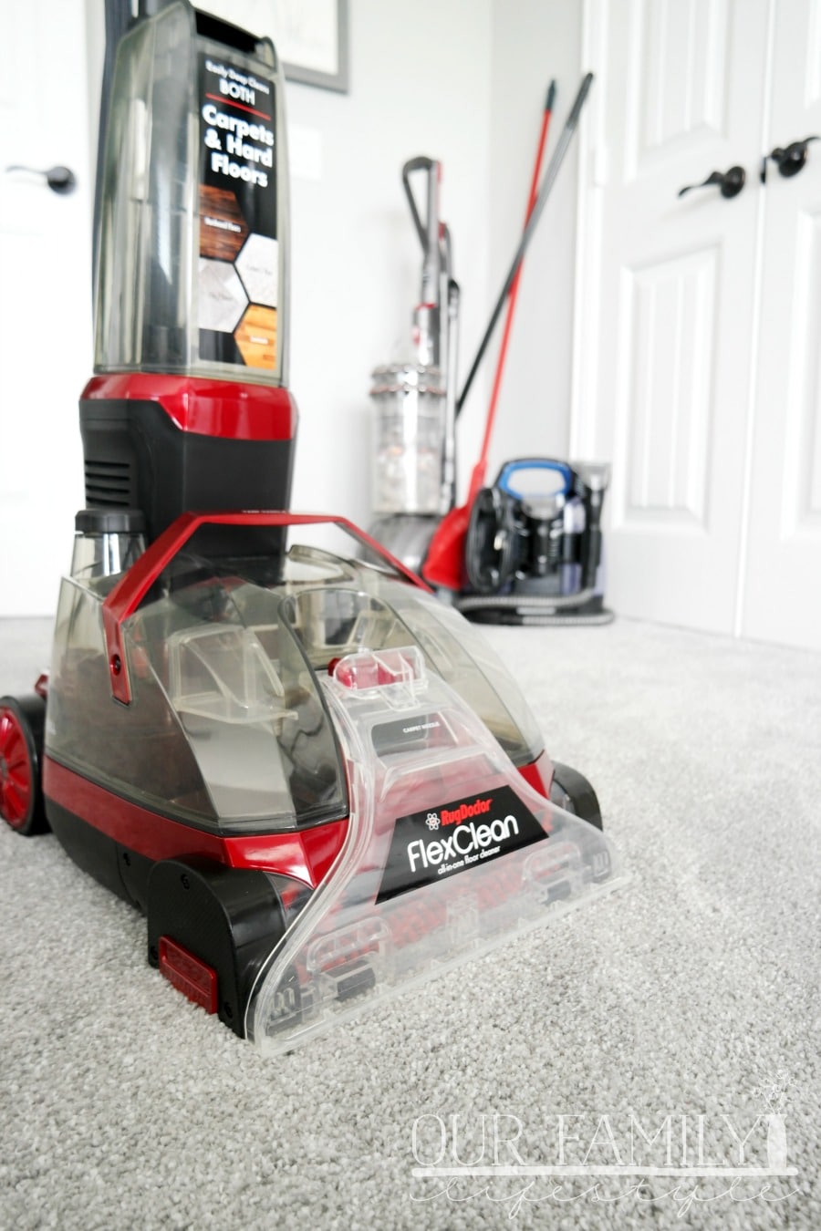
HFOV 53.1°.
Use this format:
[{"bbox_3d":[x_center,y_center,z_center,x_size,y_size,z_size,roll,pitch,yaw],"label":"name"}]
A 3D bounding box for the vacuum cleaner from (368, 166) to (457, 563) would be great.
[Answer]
[{"bbox_3d":[-0.032,-0.537,1.951,0.340,1.070,0.390,8,12,44],"label":"vacuum cleaner"}]

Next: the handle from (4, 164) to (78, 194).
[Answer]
[{"bbox_3d":[-0.781,-0.942,1.743,0.145,0.062,0.060,-4,10,-25],"label":"handle"}]

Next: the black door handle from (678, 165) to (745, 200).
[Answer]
[{"bbox_3d":[0.591,-0.850,1.629,0.060,0.062,0.143,-5,10,-29],"label":"black door handle"}]

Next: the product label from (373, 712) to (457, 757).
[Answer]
[{"bbox_3d":[0.002,0.083,0.573,0.067,0.027,0.004,-7,-22,-38],"label":"product label"}]

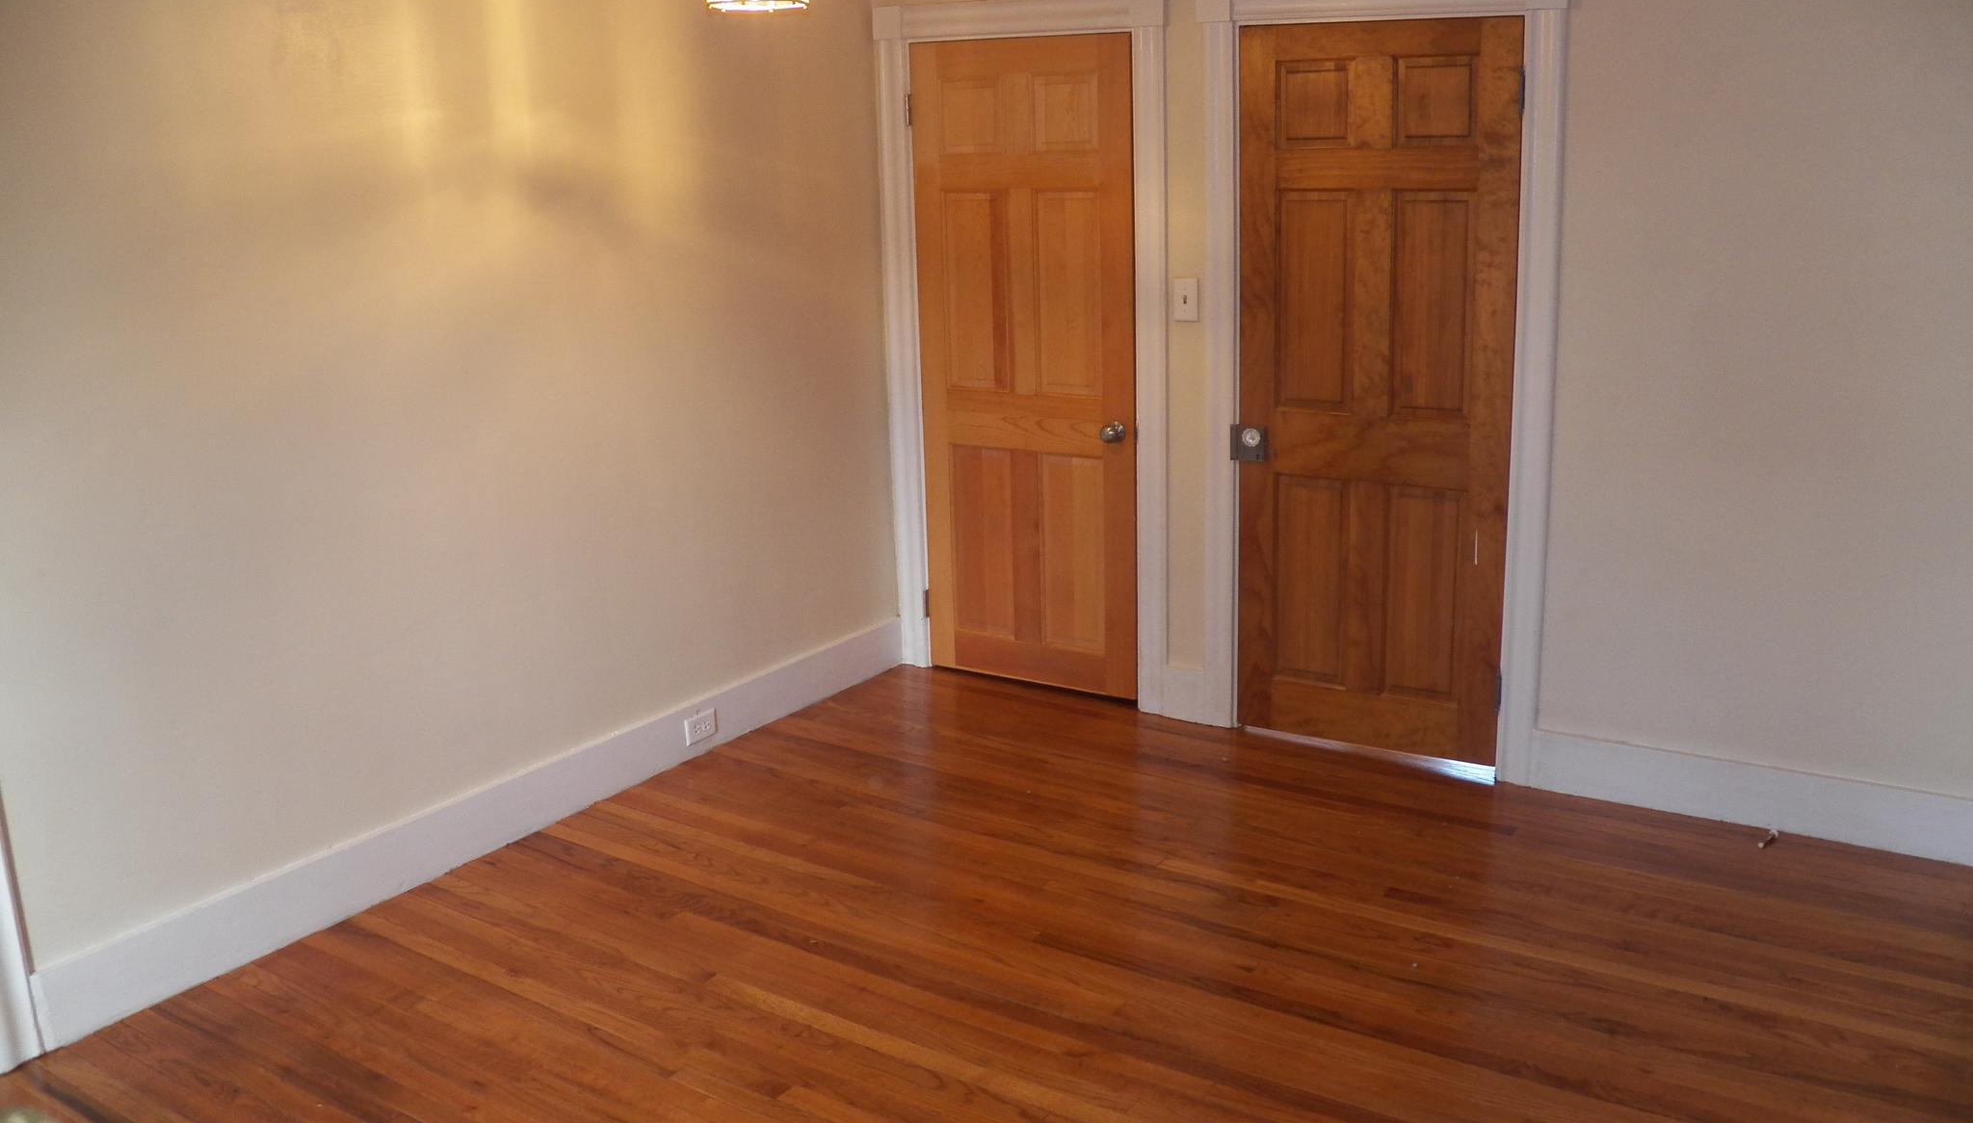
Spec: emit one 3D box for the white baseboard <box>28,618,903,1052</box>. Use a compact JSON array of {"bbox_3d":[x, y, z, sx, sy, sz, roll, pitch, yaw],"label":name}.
[{"bbox_3d":[-1.082,0.575,4.227,0.025,0.170,2.755,8,17,33],"label":"white baseboard"}]

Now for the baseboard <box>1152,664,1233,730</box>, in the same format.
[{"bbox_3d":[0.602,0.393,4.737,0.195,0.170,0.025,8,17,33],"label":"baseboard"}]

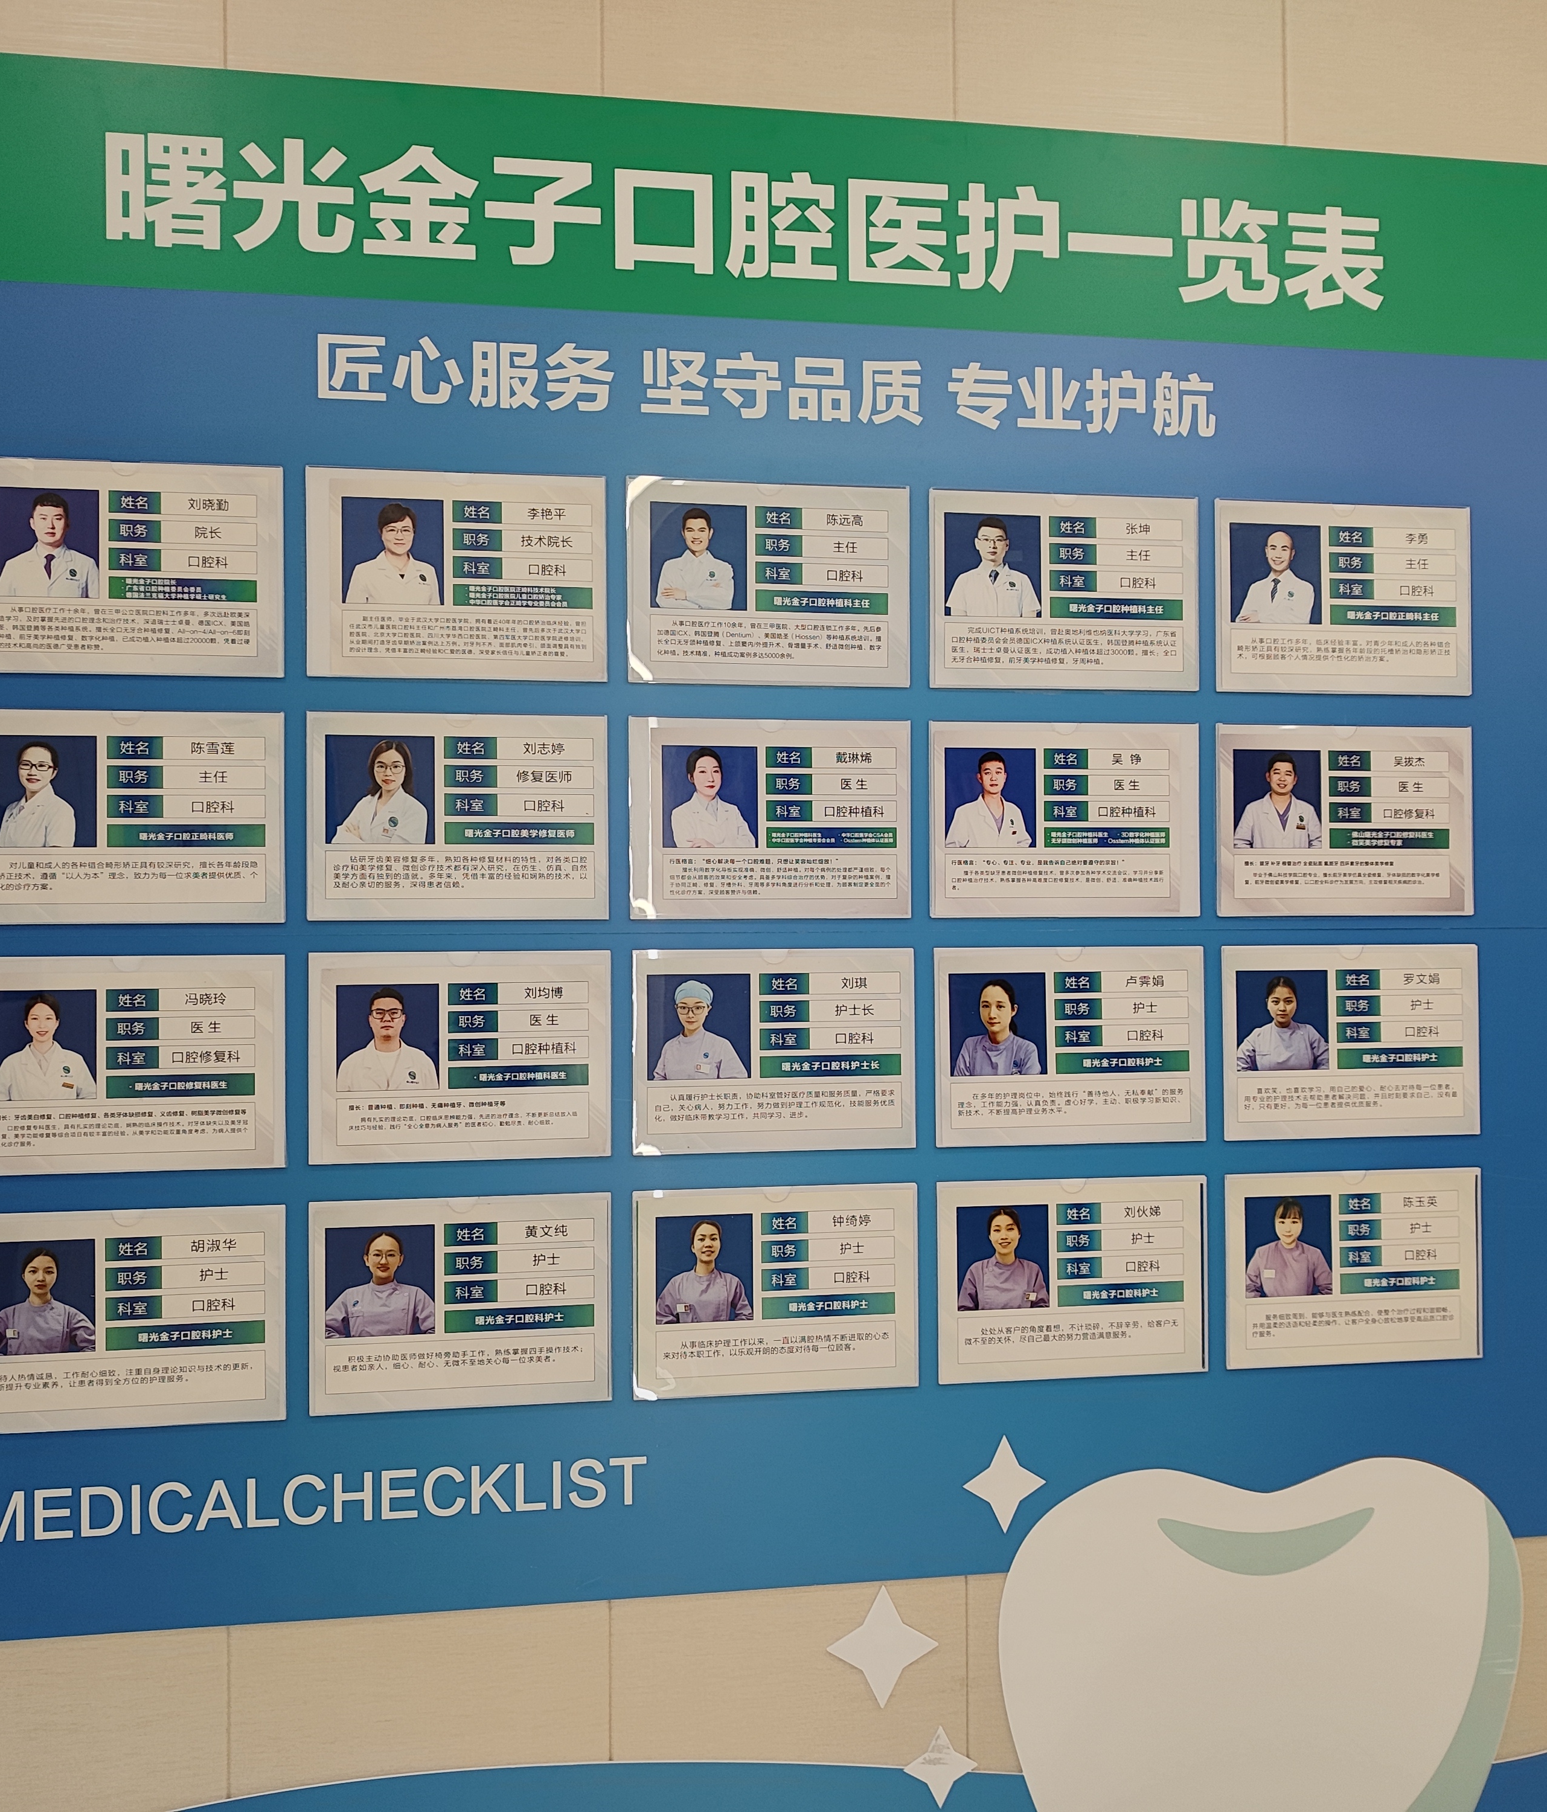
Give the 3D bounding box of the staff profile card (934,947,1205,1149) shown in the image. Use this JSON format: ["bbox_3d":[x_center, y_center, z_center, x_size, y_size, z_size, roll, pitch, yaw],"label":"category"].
[{"bbox_3d":[0.326,0.153,1.834,0.306,0.215,0.008,0,-1,-9],"label":"staff profile card"}]

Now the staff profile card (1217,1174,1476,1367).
[{"bbox_3d":[0.653,0.406,1.881,0.306,0.215,0.008,0,-1,-9],"label":"staff profile card"}]

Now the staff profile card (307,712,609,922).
[{"bbox_3d":[-0.324,-0.091,1.735,0.306,0.215,0.008,0,-1,-9],"label":"staff profile card"}]

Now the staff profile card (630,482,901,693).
[{"bbox_3d":[-0.003,-0.344,1.790,0.306,0.215,0.008,0,-1,-9],"label":"staff profile card"}]

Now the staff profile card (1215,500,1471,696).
[{"bbox_3d":[0.645,-0.346,1.892,0.306,0.215,0.008,0,-1,-9],"label":"staff profile card"}]

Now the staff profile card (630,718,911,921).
[{"bbox_3d":[-0.002,-0.092,1.786,0.306,0.215,0.008,0,-1,-9],"label":"staff profile card"}]

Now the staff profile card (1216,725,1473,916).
[{"bbox_3d":[0.654,-0.096,1.909,0.312,0.217,0.008,0,-1,-9],"label":"staff profile card"}]

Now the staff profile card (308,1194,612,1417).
[{"bbox_3d":[-0.324,0.415,1.748,0.310,0.219,0.008,0,-1,-9],"label":"staff profile card"}]

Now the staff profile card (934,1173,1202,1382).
[{"bbox_3d":[0.328,0.407,1.830,0.306,0.215,0.008,0,-1,-9],"label":"staff profile card"}]

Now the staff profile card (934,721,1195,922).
[{"bbox_3d":[0.321,-0.094,1.837,0.306,0.215,0.008,0,-1,-9],"label":"staff profile card"}]

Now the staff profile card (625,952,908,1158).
[{"bbox_3d":[0.003,0.156,1.803,0.306,0.217,0.008,0,-1,-9],"label":"staff profile card"}]

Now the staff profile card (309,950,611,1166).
[{"bbox_3d":[-0.325,0.158,1.751,0.310,0.218,0.008,0,-1,-9],"label":"staff profile card"}]

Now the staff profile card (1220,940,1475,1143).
[{"bbox_3d":[0.660,0.155,1.907,0.311,0.218,0.008,0,-1,-9],"label":"staff profile card"}]

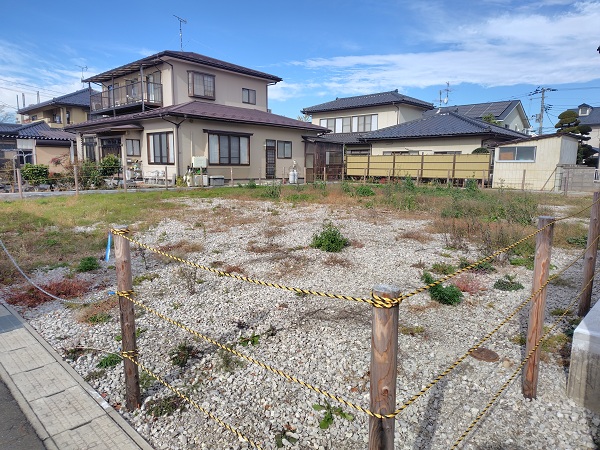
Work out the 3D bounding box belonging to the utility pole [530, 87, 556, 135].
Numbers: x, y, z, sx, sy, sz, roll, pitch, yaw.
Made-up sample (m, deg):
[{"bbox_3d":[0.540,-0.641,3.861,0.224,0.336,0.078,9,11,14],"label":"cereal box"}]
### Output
[{"bbox_3d":[26.945,-10.338,44.932,1.500,10.027,2.600,-8,12,-44],"label":"utility pole"}]

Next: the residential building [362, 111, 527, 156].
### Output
[{"bbox_3d":[9.820,-5.716,29.074,9.600,4.800,7.200,7,11,40],"label":"residential building"}]

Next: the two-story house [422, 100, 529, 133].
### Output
[{"bbox_3d":[18.817,-9.628,45.489,10.600,7.800,10.200,7,11,40],"label":"two-story house"}]

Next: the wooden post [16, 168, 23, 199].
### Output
[{"bbox_3d":[-8.682,-1.281,12.361,0.090,0.930,0.090,-6,10,-35],"label":"wooden post"}]

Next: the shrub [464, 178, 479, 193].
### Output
[{"bbox_3d":[8.187,-1.886,18.976,0.668,0.648,0.594,4,9,23],"label":"shrub"}]

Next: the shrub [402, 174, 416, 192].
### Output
[{"bbox_3d":[5.126,-1.941,18.588,0.655,0.819,0.582,3,9,15],"label":"shrub"}]

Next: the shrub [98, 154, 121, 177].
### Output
[{"bbox_3d":[-8.505,-2.656,17.800,1.000,1.000,0.950,-4,9,-25],"label":"shrub"}]

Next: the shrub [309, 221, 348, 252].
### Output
[{"bbox_3d":[0.489,0.170,6.536,0.626,0.459,0.544,1,8,4],"label":"shrub"}]

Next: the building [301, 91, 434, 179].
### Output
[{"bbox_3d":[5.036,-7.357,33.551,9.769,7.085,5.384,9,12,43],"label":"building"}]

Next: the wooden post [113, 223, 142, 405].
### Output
[{"bbox_3d":[-1.010,0.558,2.339,0.090,1.099,0.090,-4,9,-24],"label":"wooden post"}]

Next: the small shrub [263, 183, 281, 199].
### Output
[{"bbox_3d":[-1.065,-1.299,14.887,0.674,0.574,0.597,0,8,-4],"label":"small shrub"}]

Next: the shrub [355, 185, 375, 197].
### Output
[{"bbox_3d":[2.350,-1.274,14.491,0.780,0.430,0.700,1,9,9],"label":"shrub"}]

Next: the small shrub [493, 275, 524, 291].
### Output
[{"bbox_3d":[2.516,0.671,4.785,0.379,0.155,0.315,5,10,28],"label":"small shrub"}]

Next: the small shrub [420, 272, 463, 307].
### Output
[{"bbox_3d":[1.472,0.649,4.118,0.430,0.260,0.380,3,9,20],"label":"small shrub"}]

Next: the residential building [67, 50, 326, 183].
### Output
[{"bbox_3d":[-6.354,-6.151,24.709,11.500,7.000,11.000,7,11,40],"label":"residential building"}]

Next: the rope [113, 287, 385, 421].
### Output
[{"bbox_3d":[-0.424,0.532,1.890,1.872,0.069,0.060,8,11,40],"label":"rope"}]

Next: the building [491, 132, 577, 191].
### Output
[{"bbox_3d":[13.013,-3.446,22.031,3.276,2.895,3.897,9,12,44],"label":"building"}]

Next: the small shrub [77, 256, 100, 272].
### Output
[{"bbox_3d":[-2.710,0.491,5.093,0.290,0.170,0.270,-5,10,-28],"label":"small shrub"}]

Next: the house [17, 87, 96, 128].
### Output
[{"bbox_3d":[-19.431,-8.786,37.879,9.398,8.197,9.000,8,12,42],"label":"house"}]

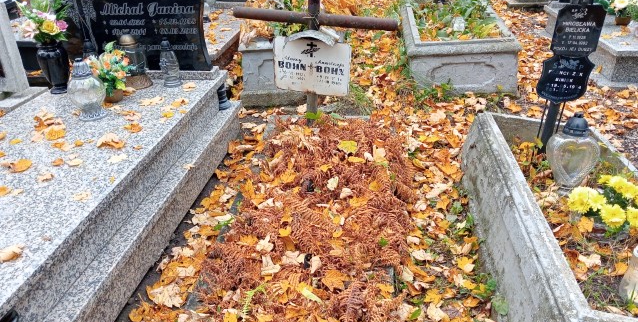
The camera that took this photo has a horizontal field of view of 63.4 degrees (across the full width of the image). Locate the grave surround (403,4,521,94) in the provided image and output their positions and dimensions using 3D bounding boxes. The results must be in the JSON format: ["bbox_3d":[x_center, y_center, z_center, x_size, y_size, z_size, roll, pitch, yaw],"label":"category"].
[{"bbox_3d":[1.221,-1.080,4.820,0.876,0.393,1.651,1,28,5],"label":"grave surround"}]

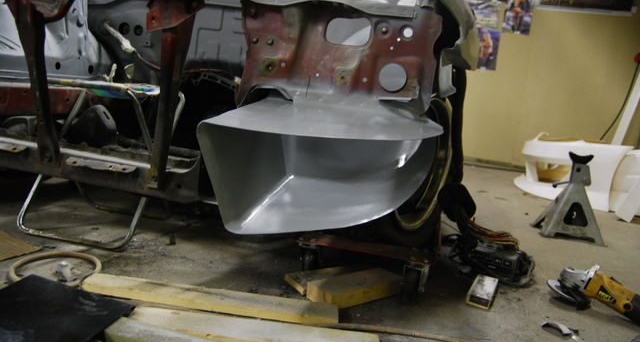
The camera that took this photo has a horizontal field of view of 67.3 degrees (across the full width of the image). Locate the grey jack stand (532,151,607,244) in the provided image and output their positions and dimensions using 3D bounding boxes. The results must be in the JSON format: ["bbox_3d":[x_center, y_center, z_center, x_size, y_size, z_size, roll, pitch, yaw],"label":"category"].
[{"bbox_3d":[0.973,0.097,1.846,0.215,0.310,0.185,8,9,19],"label":"grey jack stand"}]

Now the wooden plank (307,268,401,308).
[{"bbox_3d":[0.085,0.262,1.077,0.220,0.034,0.080,-1,11,-39],"label":"wooden plank"}]

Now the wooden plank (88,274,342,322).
[{"bbox_3d":[-0.219,0.257,0.971,0.520,0.016,0.062,6,8,4],"label":"wooden plank"}]

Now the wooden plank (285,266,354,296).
[{"bbox_3d":[0.032,0.257,1.141,0.210,0.015,0.092,1,9,-30],"label":"wooden plank"}]

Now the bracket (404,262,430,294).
[{"bbox_3d":[0.221,0.242,1.090,0.055,0.070,0.055,8,8,15],"label":"bracket"}]

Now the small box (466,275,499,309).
[{"bbox_3d":[0.393,0.288,1.155,0.052,0.019,0.165,9,9,25],"label":"small box"}]

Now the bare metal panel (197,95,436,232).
[{"bbox_3d":[0.005,-0.019,0.941,0.438,0.240,0.272,8,8,15],"label":"bare metal panel"}]

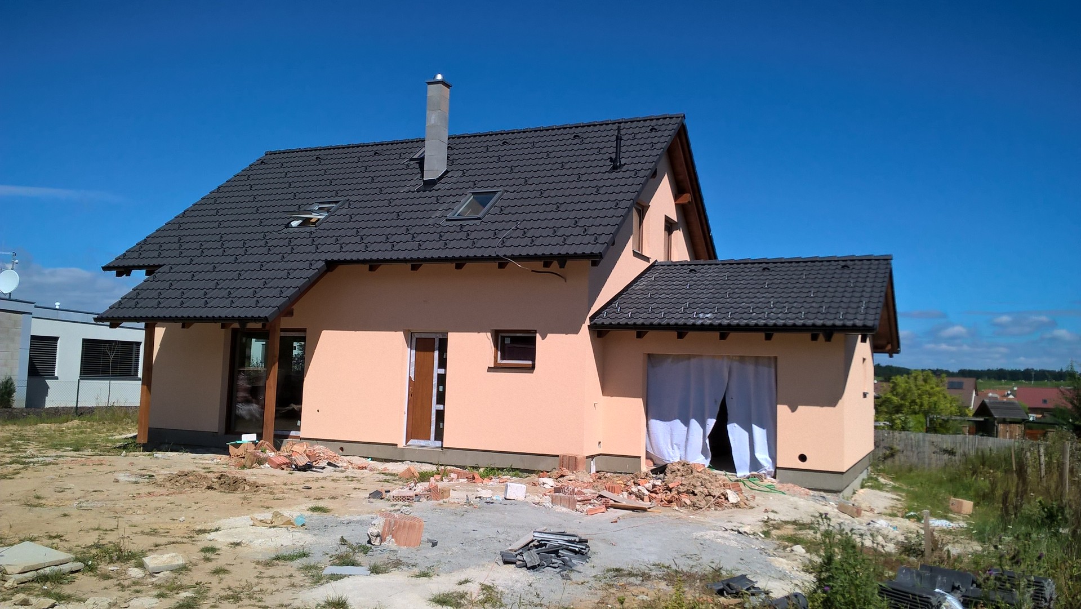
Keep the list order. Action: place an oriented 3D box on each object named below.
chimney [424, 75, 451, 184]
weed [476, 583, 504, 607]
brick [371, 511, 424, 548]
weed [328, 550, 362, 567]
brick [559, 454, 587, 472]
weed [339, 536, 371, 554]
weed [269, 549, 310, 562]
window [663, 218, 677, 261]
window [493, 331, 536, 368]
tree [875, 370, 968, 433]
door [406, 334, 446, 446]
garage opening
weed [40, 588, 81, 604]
[{"bbox_3d":[-2.342,-3.985,20.144,0.420,2.500,0.420,0,-6,24],"label":"chimney"},{"bbox_3d":[-0.374,2.164,6.628,0.210,0.110,0.230,2,-5,-2],"label":"weed"},{"bbox_3d":[-1.375,2.165,8.541,0.420,0.240,0.250,12,-5,-23],"label":"brick"},{"bbox_3d":[-1.682,2.185,7.648,0.280,0.100,0.200,3,-5,-12],"label":"weed"},{"bbox_3d":[0.550,2.720,15.287,0.355,0.240,0.270,-1,-6,33],"label":"brick"},{"bbox_3d":[-1.716,2.230,8.250,0.310,0.130,0.240,3,-5,-11],"label":"weed"},{"bbox_3d":[-2.207,2.201,7.832,0.360,0.080,0.200,3,-5,-15],"label":"weed"},{"bbox_3d":[2.980,-1.412,20.684,0.170,1.160,1.070,0,-6,24],"label":"window"},{"bbox_3d":[-0.427,0.810,16.237,0.880,0.670,0.110,0,-6,24],"label":"window"},{"bbox_3d":[19.220,5.514,45.000,4.500,4.400,4.400,0,-5,23],"label":"tree"},{"bbox_3d":[-2.130,1.617,16.957,0.930,2.150,0.110,0,-6,24],"label":"door"},{"bbox_3d":[2.959,1.898,15.633,2.350,2.000,0.250,0,-6,24],"label":"garage opening"},{"bbox_3d":[-3.320,2.013,6.152,0.280,0.080,0.190,5,-6,-27],"label":"weed"}]

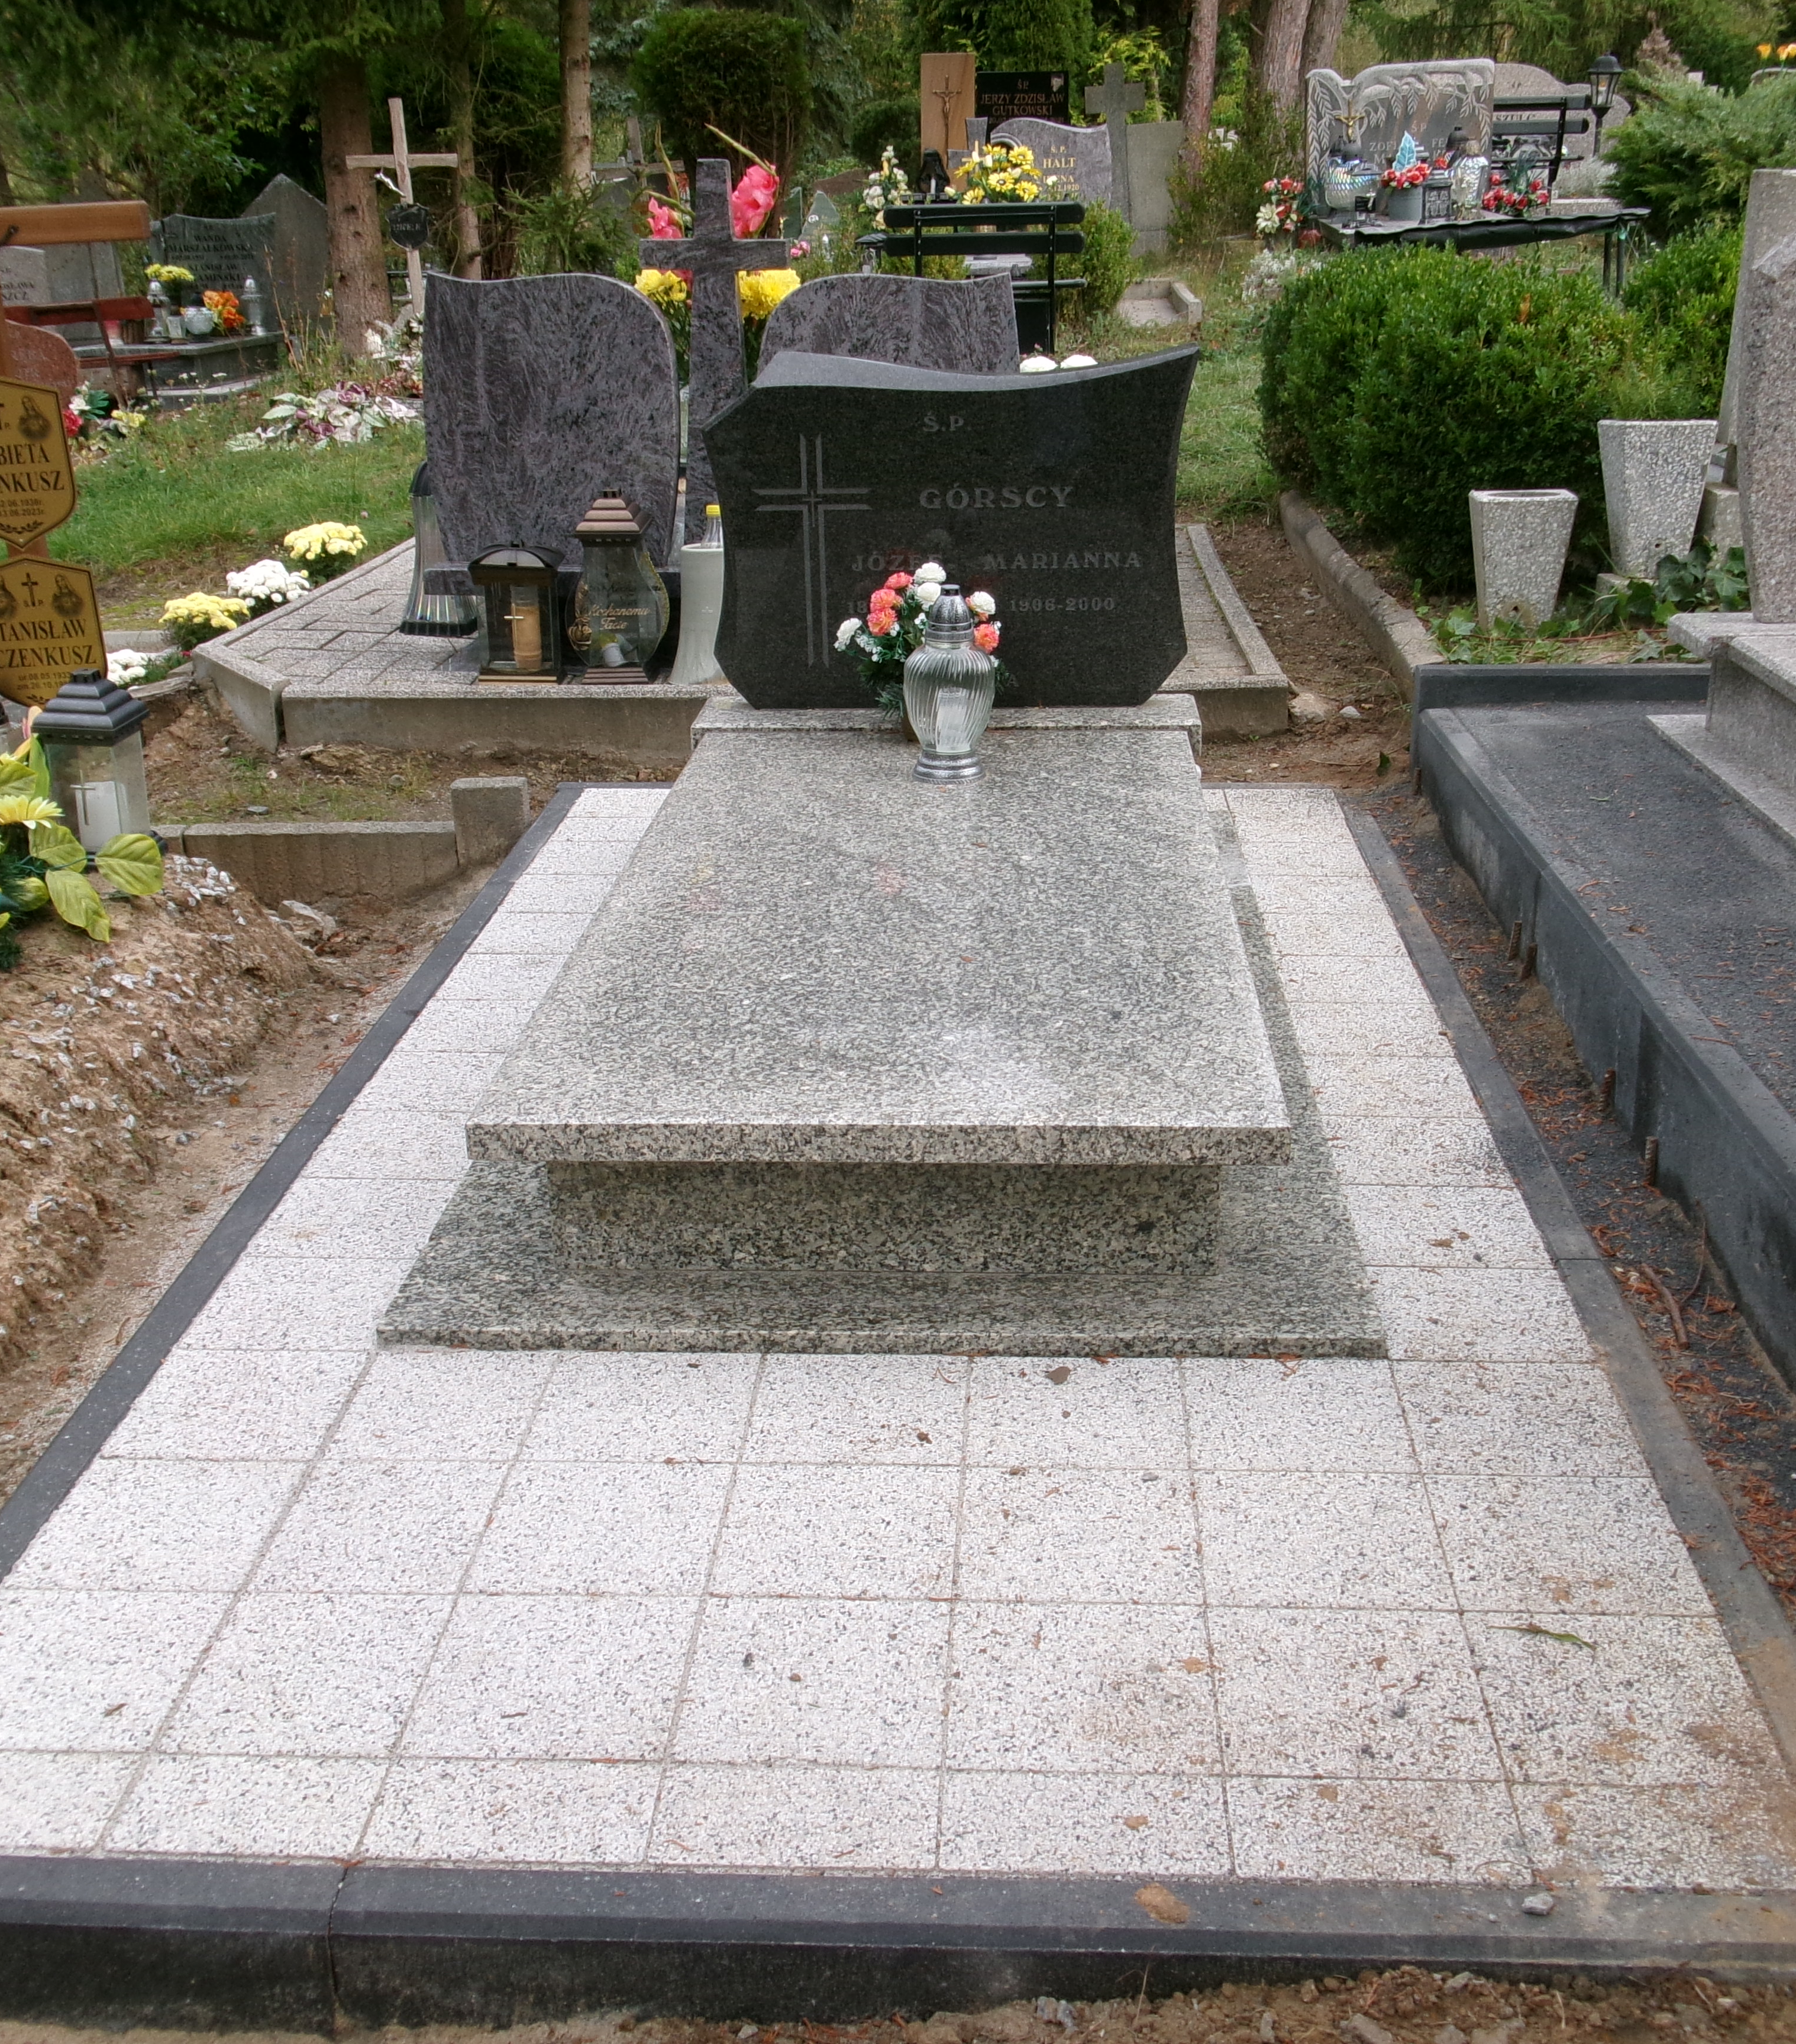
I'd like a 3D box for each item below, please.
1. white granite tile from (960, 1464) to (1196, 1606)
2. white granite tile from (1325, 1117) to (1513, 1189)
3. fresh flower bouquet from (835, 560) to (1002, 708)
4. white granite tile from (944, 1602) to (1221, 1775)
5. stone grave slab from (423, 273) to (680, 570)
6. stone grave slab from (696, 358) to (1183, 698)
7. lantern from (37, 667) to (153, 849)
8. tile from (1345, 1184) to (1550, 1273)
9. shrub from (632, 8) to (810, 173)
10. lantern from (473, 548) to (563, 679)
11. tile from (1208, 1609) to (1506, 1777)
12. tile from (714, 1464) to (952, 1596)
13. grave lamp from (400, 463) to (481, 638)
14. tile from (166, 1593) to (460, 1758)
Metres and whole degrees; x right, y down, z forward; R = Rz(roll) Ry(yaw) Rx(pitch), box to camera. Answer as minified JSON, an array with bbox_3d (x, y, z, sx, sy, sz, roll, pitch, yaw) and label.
[{"bbox_3d":[0.191,0.556,2.335,0.248,0.030,0.246,0,21,4],"label":"white granite tile"},{"bbox_3d":[0.755,0.202,3.232,0.243,0.030,0.246,0,21,4],"label":"white granite tile"},{"bbox_3d":[0.033,-0.618,3.567,0.258,0.255,0.220,1,21,3],"label":"fresh flower bouquet"},{"bbox_3d":[0.140,0.512,1.671,0.200,0.025,0.200,0,21,4],"label":"white granite tile"},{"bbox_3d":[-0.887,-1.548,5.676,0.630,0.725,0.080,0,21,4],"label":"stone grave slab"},{"bbox_3d":[0.111,-1.029,4.592,0.995,0.738,0.110,0,21,4],"label":"stone grave slab"},{"bbox_3d":[-1.561,-0.502,4.319,0.181,0.377,0.181,2,21,10],"label":"lantern"},{"bbox_3d":[0.739,0.290,2.999,0.243,0.030,0.246,0,21,4],"label":"tile"},{"bbox_3d":[-1.209,-6.290,14.989,1.280,1.300,1.200,-3,21,-3],"label":"shrub"},{"bbox_3d":[-0.754,-0.811,4.372,0.170,0.262,0.165,-1,21,-2],"label":"lantern"},{"bbox_3d":[0.426,0.644,2.085,0.248,0.030,0.246,0,21,4],"label":"tile"},{"bbox_3d":[-0.050,0.456,1.930,0.206,0.027,0.201,0,21,4],"label":"tile"},{"bbox_3d":[-1.016,-1.042,4.836,0.142,0.366,0.142,1,21,3],"label":"grave lamp"},{"bbox_3d":[-0.466,0.530,1.766,0.181,0.027,0.202,0,21,4],"label":"tile"}]

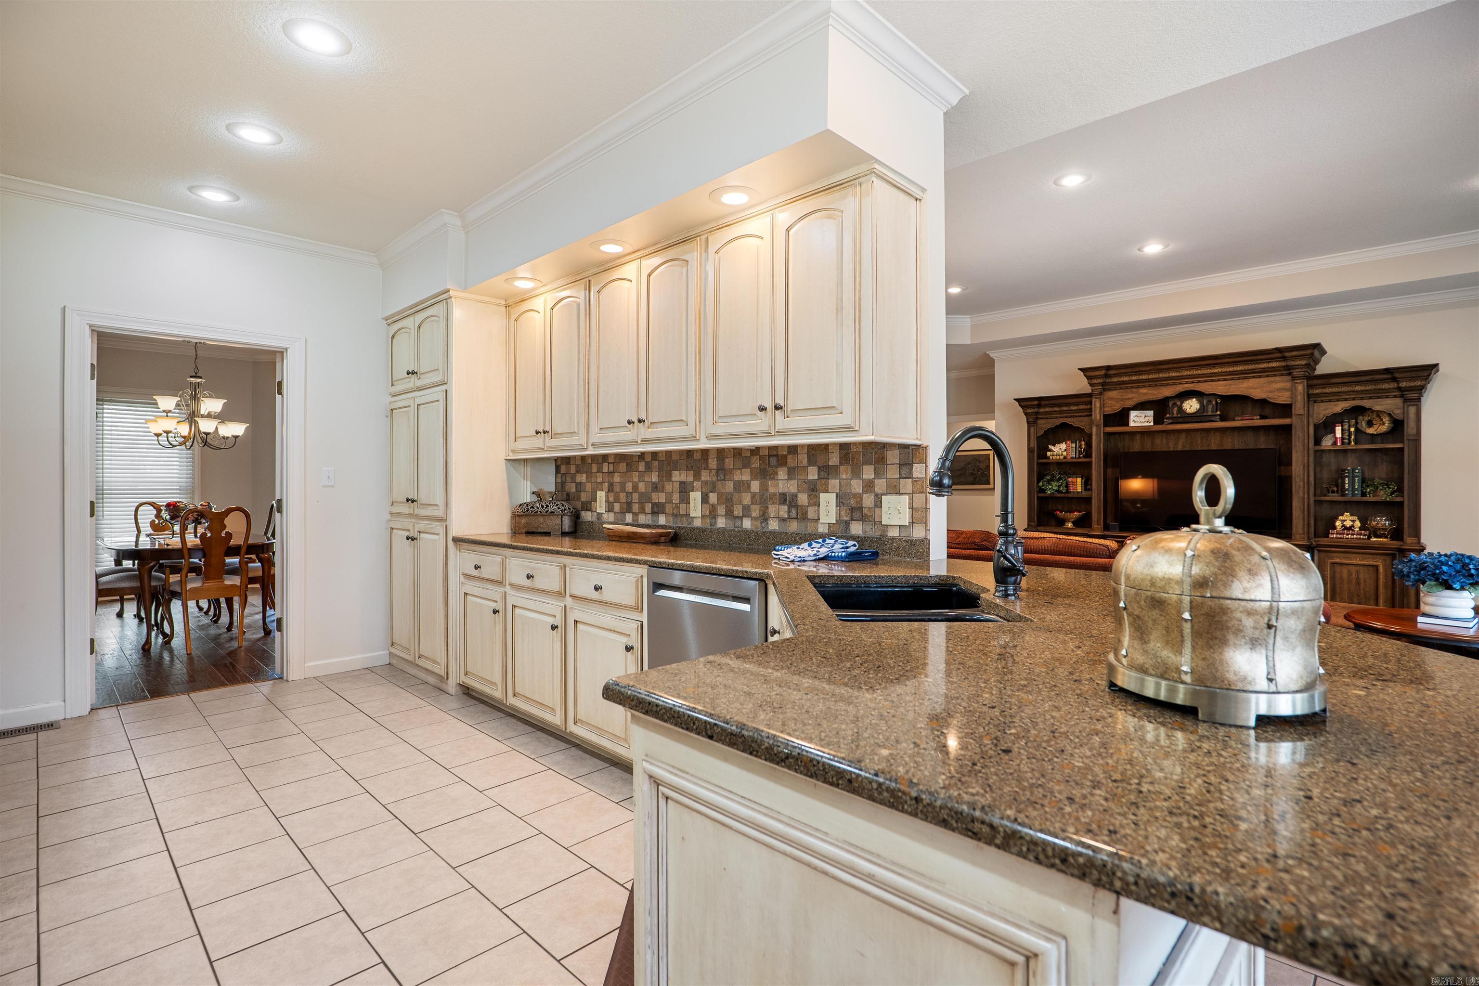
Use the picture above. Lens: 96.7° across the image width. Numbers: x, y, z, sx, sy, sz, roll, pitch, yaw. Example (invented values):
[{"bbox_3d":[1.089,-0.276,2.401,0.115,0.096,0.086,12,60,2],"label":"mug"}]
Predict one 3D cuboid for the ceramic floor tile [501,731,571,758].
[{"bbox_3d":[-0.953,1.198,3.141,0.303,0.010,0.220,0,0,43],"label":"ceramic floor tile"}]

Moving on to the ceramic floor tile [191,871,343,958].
[{"bbox_3d":[-1.326,1.180,1.850,0.297,0.010,0.293,0,0,43],"label":"ceramic floor tile"}]

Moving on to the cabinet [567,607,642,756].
[{"bbox_3d":[-0.374,0.791,2.967,0.533,0.573,0.580,0,0,43],"label":"cabinet"}]

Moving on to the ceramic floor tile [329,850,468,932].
[{"bbox_3d":[-1.009,1.182,1.959,0.300,0.010,0.300,0,0,44],"label":"ceramic floor tile"}]

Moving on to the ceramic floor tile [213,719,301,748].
[{"bbox_3d":[-2.345,1.176,3.210,0.300,0.010,0.300,0,0,44],"label":"ceramic floor tile"}]

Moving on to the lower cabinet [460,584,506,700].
[{"bbox_3d":[-1.242,0.805,3.786,0.530,0.590,0.540,0,0,43],"label":"lower cabinet"}]

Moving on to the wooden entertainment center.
[{"bbox_3d":[4.253,-0.033,6.130,3.056,2.370,0.600,0,0,39],"label":"wooden entertainment center"}]

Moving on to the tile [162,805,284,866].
[{"bbox_3d":[-1.802,1.202,2.304,0.303,0.010,0.296,0,0,43],"label":"tile"}]

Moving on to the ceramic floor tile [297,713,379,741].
[{"bbox_3d":[-2.008,1.175,3.299,0.300,0.010,0.300,0,0,44],"label":"ceramic floor tile"}]

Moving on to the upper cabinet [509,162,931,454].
[{"bbox_3d":[-0.358,-0.663,3.249,2.599,0.949,0.345,0,0,43],"label":"upper cabinet"}]

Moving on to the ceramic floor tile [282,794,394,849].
[{"bbox_3d":[-1.452,1.180,2.370,0.300,0.010,0.300,0,0,44],"label":"ceramic floor tile"}]

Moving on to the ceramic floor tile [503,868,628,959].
[{"bbox_3d":[-0.457,1.183,1.861,0.300,0.010,0.300,0,0,44],"label":"ceramic floor tile"}]

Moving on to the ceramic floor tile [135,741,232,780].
[{"bbox_3d":[-2.432,1.175,2.884,0.298,0.010,0.298,0,0,45],"label":"ceramic floor tile"}]

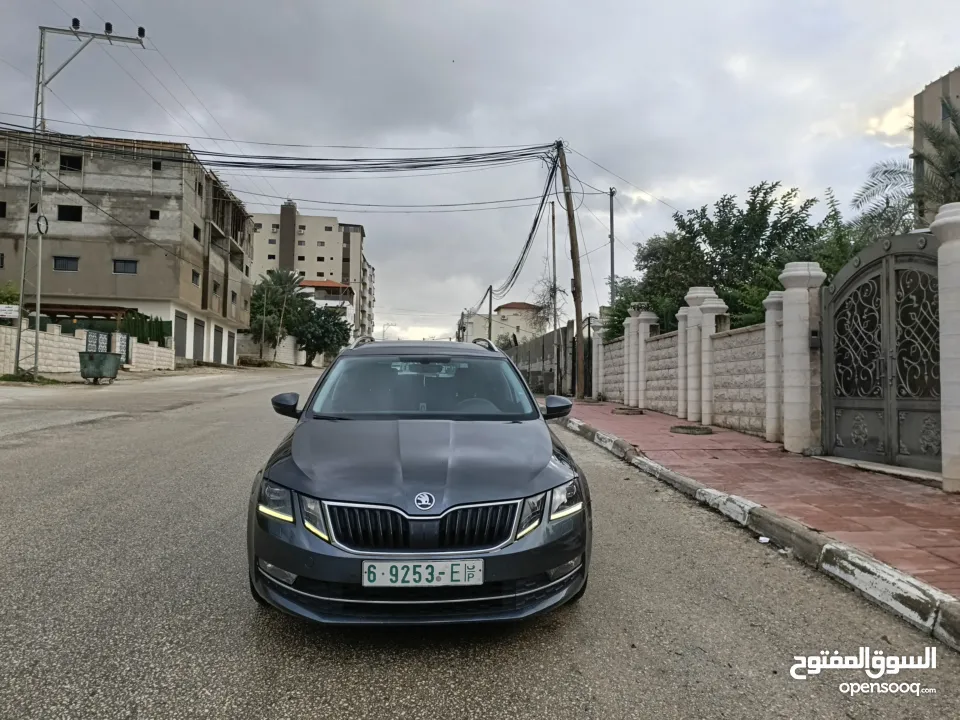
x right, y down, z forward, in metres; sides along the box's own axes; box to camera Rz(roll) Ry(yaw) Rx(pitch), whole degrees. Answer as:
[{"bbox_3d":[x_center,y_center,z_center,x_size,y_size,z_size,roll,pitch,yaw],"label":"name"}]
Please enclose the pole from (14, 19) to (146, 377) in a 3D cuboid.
[{"bbox_3d":[-16.274,-6.420,27.215,4.250,14.451,0.750,1,-3,-12],"label":"pole"}]

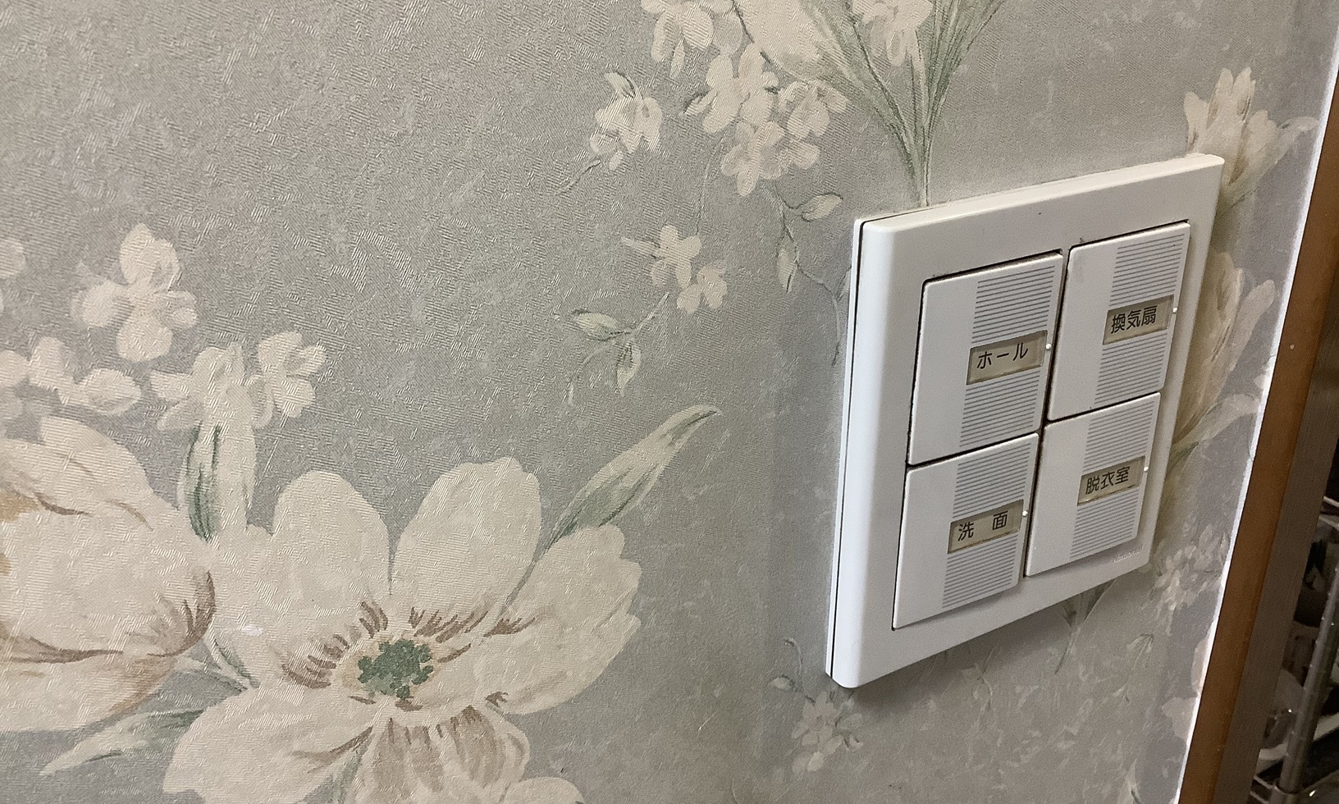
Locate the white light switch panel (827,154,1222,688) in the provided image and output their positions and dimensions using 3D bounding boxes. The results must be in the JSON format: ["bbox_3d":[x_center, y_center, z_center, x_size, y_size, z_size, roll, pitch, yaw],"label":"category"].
[{"bbox_3d":[0.093,0.005,0.309,0.117,0.120,0.012,-14,27,-29],"label":"white light switch panel"}]

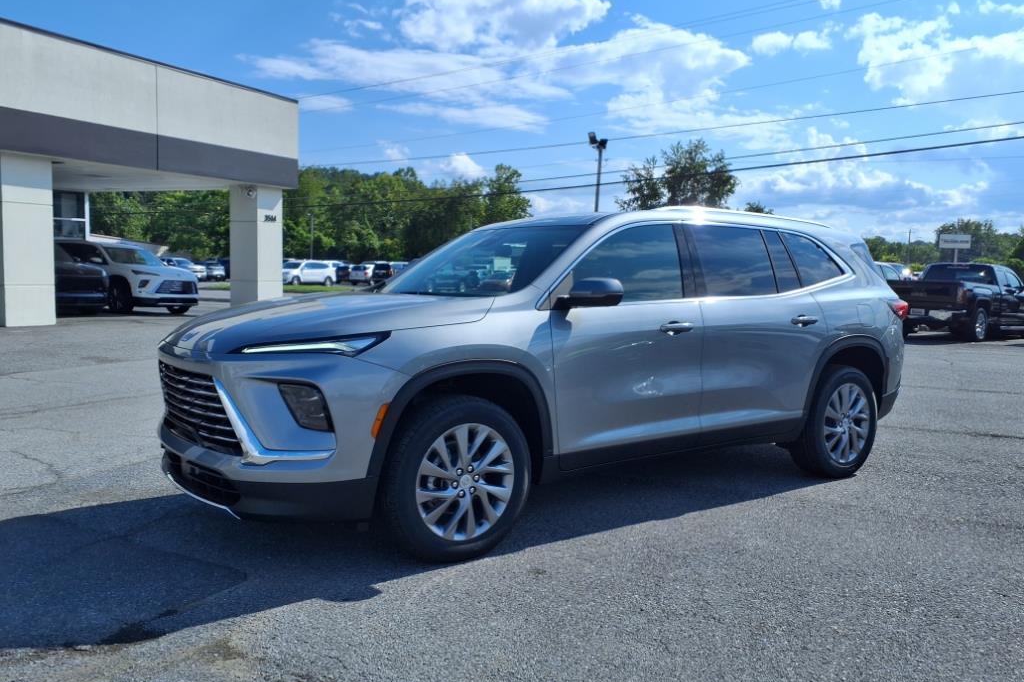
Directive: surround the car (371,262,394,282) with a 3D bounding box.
[{"bbox_3d":[-8.927,-5.421,62.915,1.930,1.780,4.750,4,6,25],"label":"car"}]

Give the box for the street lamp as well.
[{"bbox_3d":[4.197,-6.308,39.612,1.000,8.100,0.600,2,6,6],"label":"street lamp"}]

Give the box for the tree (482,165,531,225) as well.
[{"bbox_3d":[-0.629,-12.252,84.431,6.000,11.900,6.000,2,5,0],"label":"tree"}]

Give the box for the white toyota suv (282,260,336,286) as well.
[{"bbox_3d":[-14.428,-4.738,55.414,1.980,1.800,5.000,5,7,35],"label":"white toyota suv"}]

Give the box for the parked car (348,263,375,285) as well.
[{"bbox_3d":[-11.125,-5.475,64.920,1.850,1.680,4.550,4,6,24],"label":"parked car"}]

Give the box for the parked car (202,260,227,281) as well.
[{"bbox_3d":[-25.882,-5.825,65.921,4.600,1.660,1.860,5,6,30],"label":"parked car"}]

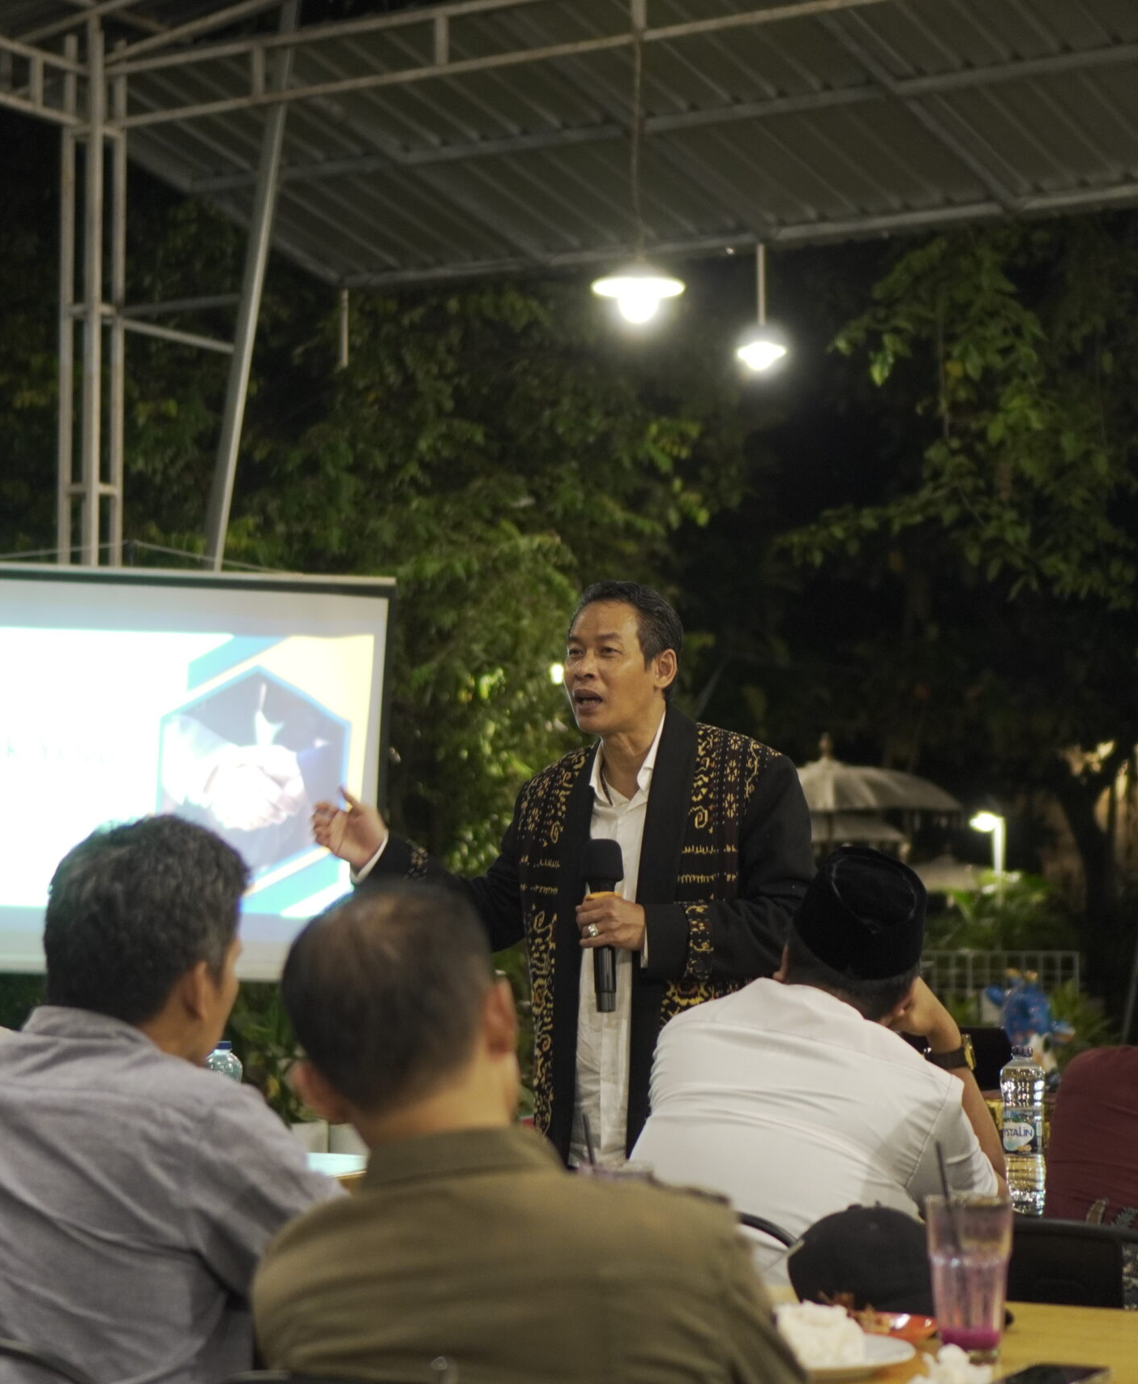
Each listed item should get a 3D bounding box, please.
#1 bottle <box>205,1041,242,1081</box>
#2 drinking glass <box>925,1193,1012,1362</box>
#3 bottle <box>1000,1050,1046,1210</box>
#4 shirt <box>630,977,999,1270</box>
[{"bbox_3d":[-0.586,0.706,5.100,0.064,0.226,0.064,0,-5,0],"label":"bottle"},{"bbox_3d":[0.368,0.537,2.760,0.079,0.149,0.079,0,-5,0],"label":"drinking glass"},{"bbox_3d":[0.638,0.620,4.220,0.064,0.237,0.064,0,-5,0],"label":"bottle"},{"bbox_3d":[0.320,0.663,3.880,0.450,0.550,0.400,-2,-5,22],"label":"shirt"}]

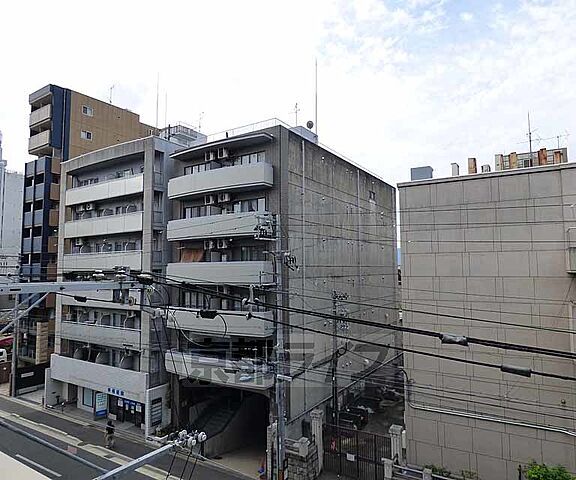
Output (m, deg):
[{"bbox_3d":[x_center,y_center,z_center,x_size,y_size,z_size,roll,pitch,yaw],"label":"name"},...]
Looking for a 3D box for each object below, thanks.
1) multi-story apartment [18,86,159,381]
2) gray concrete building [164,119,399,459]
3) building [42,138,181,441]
[{"bbox_3d":[-23.312,-0.753,43.374,4.600,31.470,14.500,-4,-5,37],"label":"multi-story apartment"},{"bbox_3d":[1.366,3.719,31.357,10.000,20.420,22.000,-3,-5,34],"label":"gray concrete building"},{"bbox_3d":[-11.896,3.528,31.472,12.300,20.900,11.000,-3,-5,31],"label":"building"}]

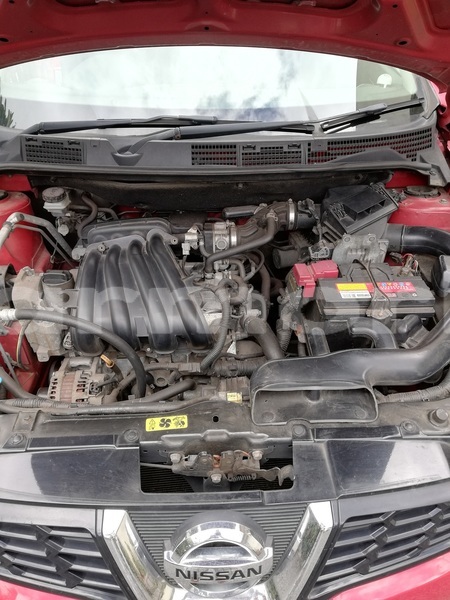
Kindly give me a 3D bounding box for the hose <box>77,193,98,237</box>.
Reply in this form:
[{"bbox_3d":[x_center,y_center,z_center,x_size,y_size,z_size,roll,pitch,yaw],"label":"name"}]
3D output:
[{"bbox_3d":[-0.370,-0.225,1.260,0.060,0.080,0.110,-1,33,1],"label":"hose"}]

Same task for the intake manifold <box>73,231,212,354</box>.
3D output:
[{"bbox_3d":[-0.186,-0.015,1.080,0.300,0.140,0.260,-1,55,1],"label":"intake manifold"}]

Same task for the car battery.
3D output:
[{"bbox_3d":[0.336,0.038,1.135,0.242,0.190,0.175,-2,33,0],"label":"car battery"}]

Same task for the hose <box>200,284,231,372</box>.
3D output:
[{"bbox_3d":[-0.020,0.058,0.980,0.062,0.065,0.205,-1,48,1],"label":"hose"}]

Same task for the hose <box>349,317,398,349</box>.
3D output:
[{"bbox_3d":[0.314,0.069,0.990,0.105,0.055,0.060,-1,33,1],"label":"hose"}]

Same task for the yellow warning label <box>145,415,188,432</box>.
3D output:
[{"bbox_3d":[-0.091,0.192,0.730,0.063,0.002,0.026,-3,40,-2],"label":"yellow warning label"}]

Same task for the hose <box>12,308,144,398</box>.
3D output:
[{"bbox_3d":[-0.270,0.097,0.880,0.250,0.090,0.150,-1,33,1],"label":"hose"}]

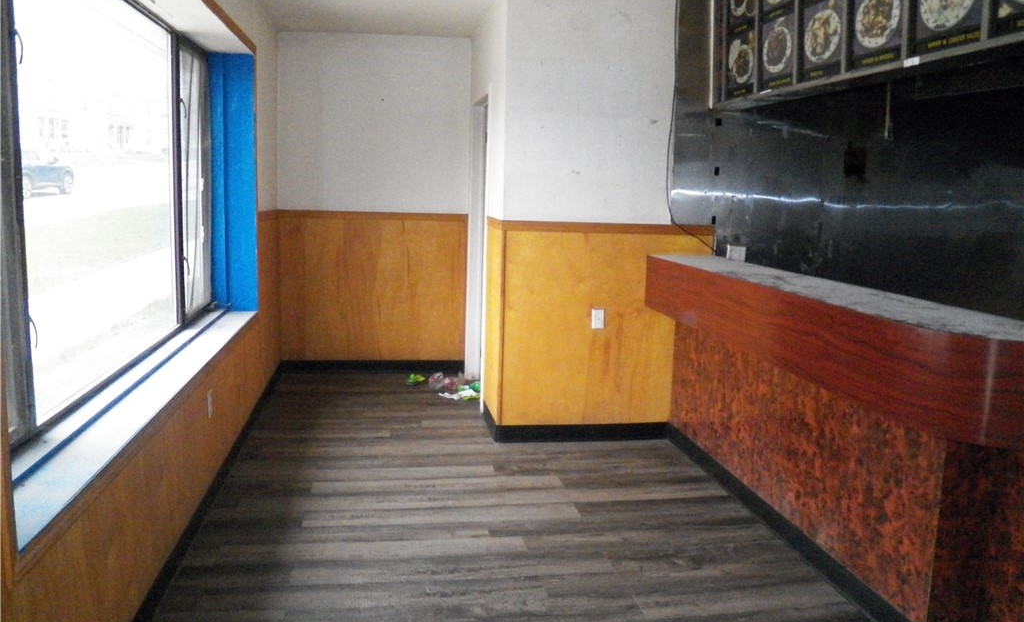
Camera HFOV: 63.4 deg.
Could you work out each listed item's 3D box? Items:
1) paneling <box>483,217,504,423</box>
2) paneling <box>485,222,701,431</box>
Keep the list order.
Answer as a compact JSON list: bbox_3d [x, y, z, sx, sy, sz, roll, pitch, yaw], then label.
[{"bbox_3d":[-0.102,0.030,5.074,0.050,1.166,0.690,0,9,-9],"label":"paneling"},{"bbox_3d":[0.525,0.082,4.819,1.230,1.171,0.050,0,9,-9],"label":"paneling"}]

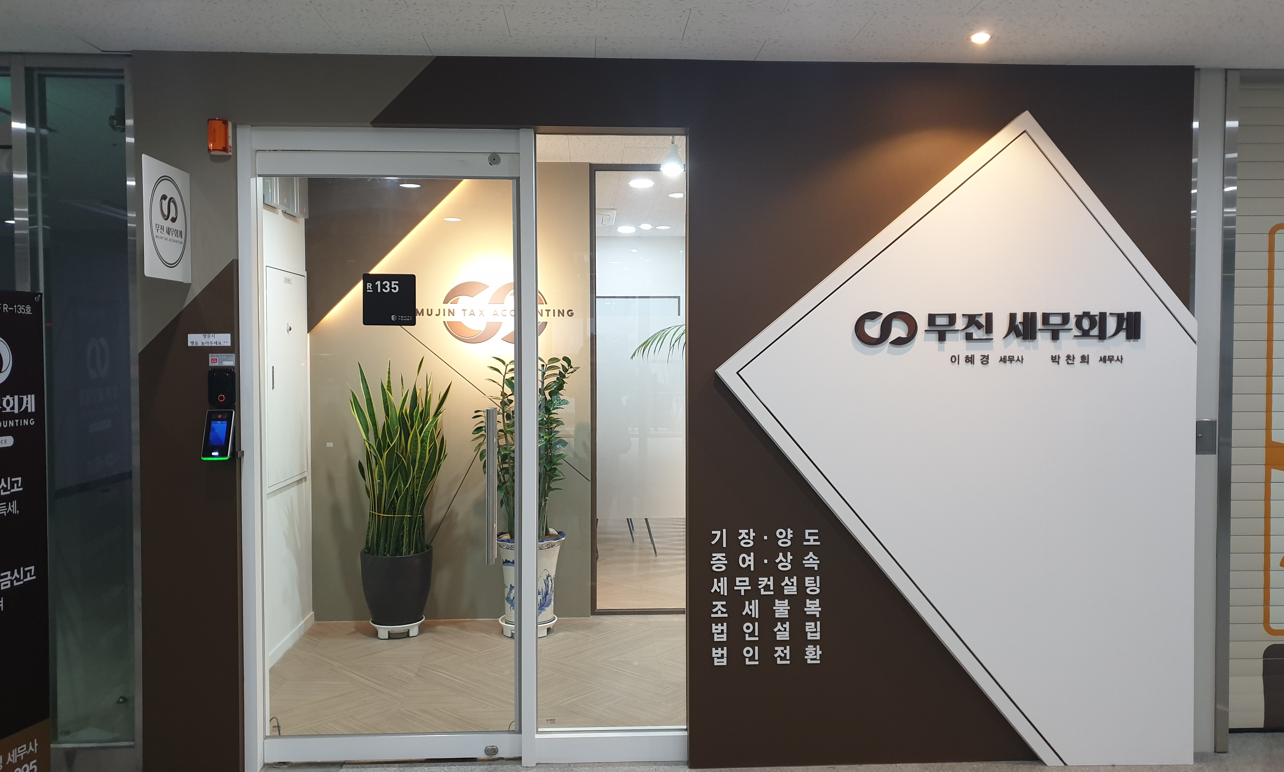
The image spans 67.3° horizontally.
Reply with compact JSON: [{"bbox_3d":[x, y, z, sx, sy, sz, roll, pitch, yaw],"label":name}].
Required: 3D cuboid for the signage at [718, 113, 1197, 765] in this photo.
[{"bbox_3d":[1.217,0.220,3.696,1.875,2.517,0.050,0,2,-3],"label":"signage"}]

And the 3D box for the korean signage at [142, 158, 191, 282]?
[{"bbox_3d":[-1.647,-0.568,3.354,0.020,0.400,0.375,0,2,-3],"label":"korean signage"}]

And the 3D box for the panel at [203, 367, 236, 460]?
[{"bbox_3d":[-1.545,0.101,3.527,0.106,0.330,0.085,0,2,-3],"label":"panel"}]

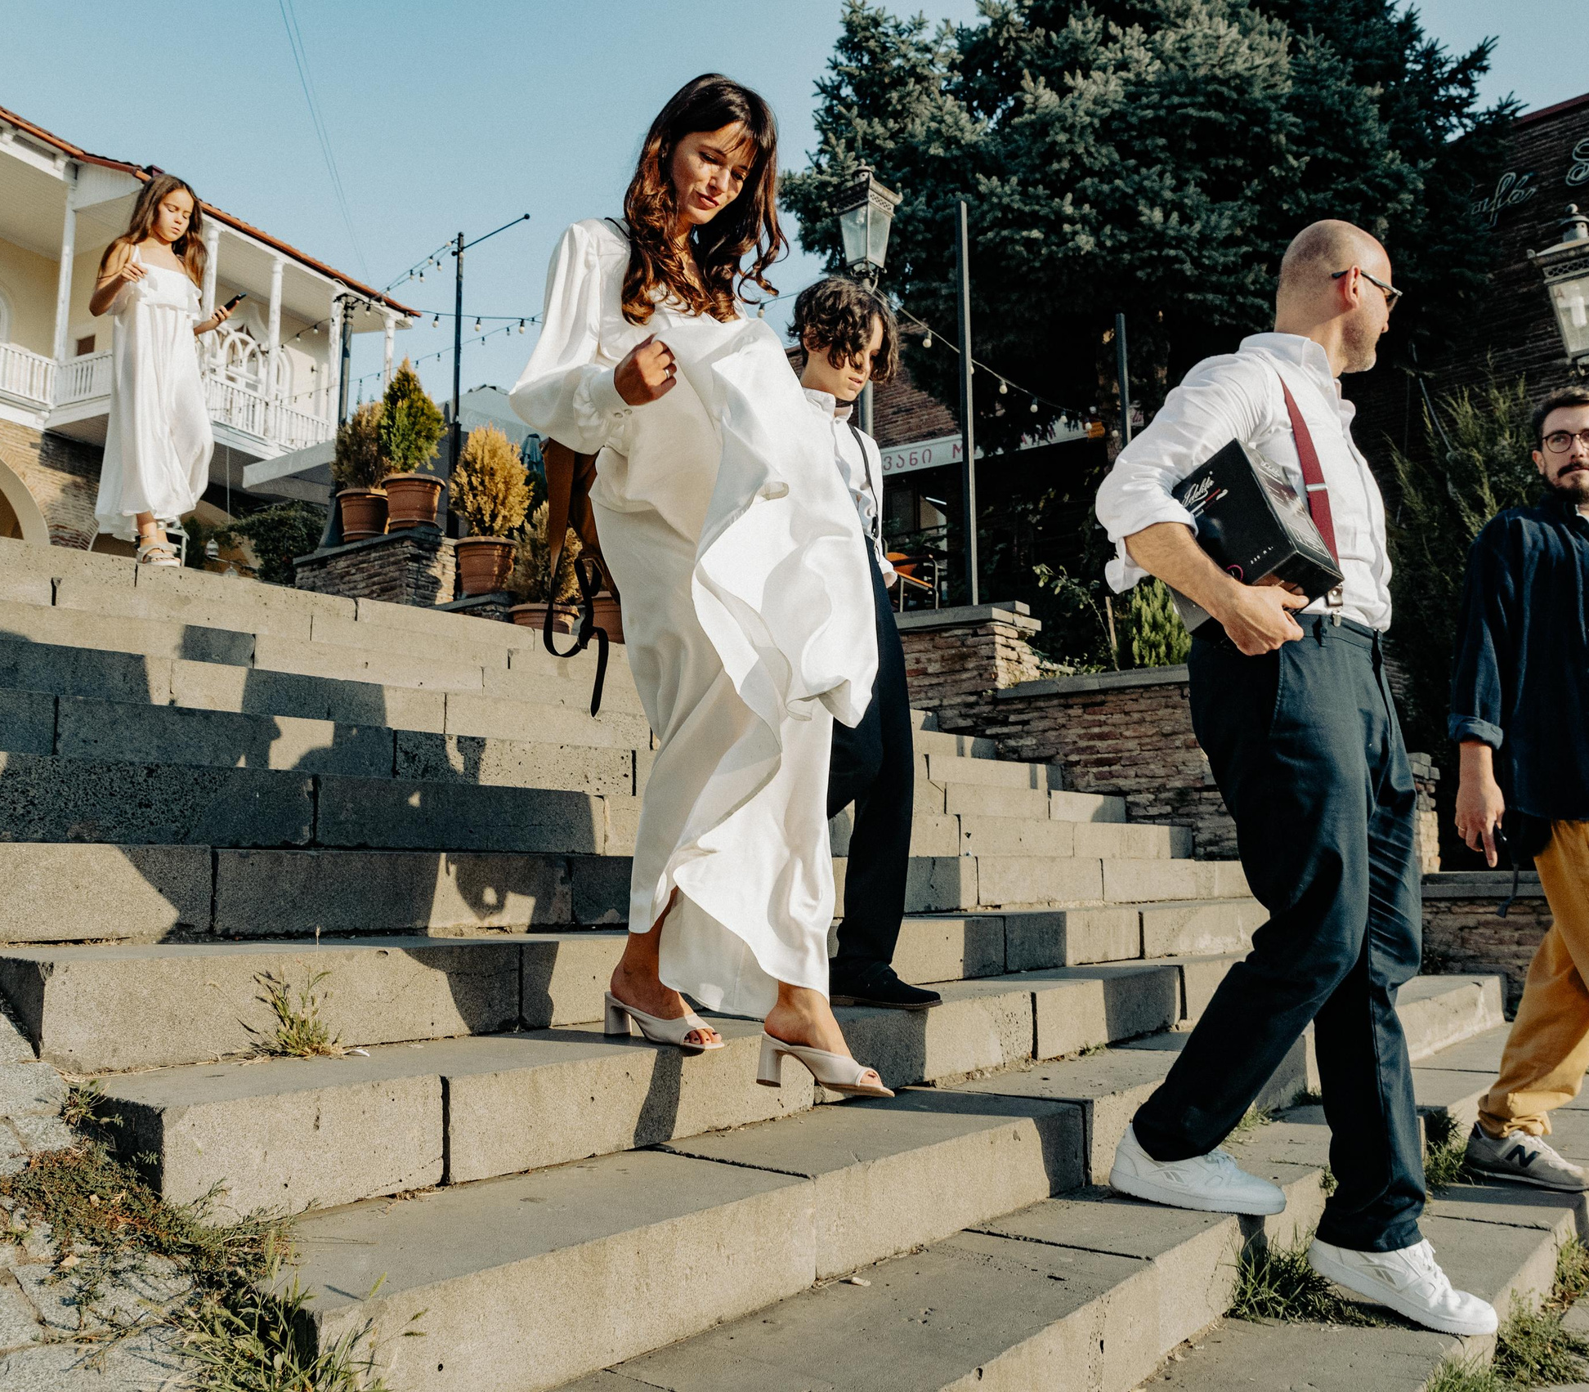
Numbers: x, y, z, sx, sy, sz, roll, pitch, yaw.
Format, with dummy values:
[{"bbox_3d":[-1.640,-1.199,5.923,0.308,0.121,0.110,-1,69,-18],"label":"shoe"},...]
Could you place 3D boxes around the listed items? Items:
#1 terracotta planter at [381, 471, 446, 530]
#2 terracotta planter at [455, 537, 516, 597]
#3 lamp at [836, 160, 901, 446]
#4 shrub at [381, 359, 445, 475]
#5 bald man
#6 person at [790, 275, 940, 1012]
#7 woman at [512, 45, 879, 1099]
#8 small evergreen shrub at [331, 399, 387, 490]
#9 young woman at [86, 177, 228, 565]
[{"bbox_3d":[-2.653,-1.359,9.660,0.423,0.384,0.423,-1,-8,0],"label":"terracotta planter"},{"bbox_3d":[-2.011,-0.871,9.104,0.394,0.372,0.394,-1,-8,0],"label":"terracotta planter"},{"bbox_3d":[0.455,-1.727,8.010,0.350,2.800,0.350,-7,-10,37],"label":"lamp"},{"bbox_3d":[-2.666,-1.934,9.742,0.452,0.802,0.452,-1,-8,0],"label":"shrub"},{"bbox_3d":[0.805,0.088,2.435,0.608,1.824,0.517,-7,-10,34],"label":"bald man"},{"bbox_3d":[0.101,-0.140,2.886,0.420,1.520,0.420,-4,-8,37],"label":"person"},{"bbox_3d":[-0.115,-0.217,2.170,0.456,1.611,0.532,7,-11,-44],"label":"woman"},{"bbox_3d":[-3.123,-1.795,10.077,0.421,0.655,0.421,-7,-10,37],"label":"small evergreen shrub"},{"bbox_3d":[-1.864,-0.971,4.143,0.410,1.216,0.410,-9,-11,42],"label":"young woman"}]

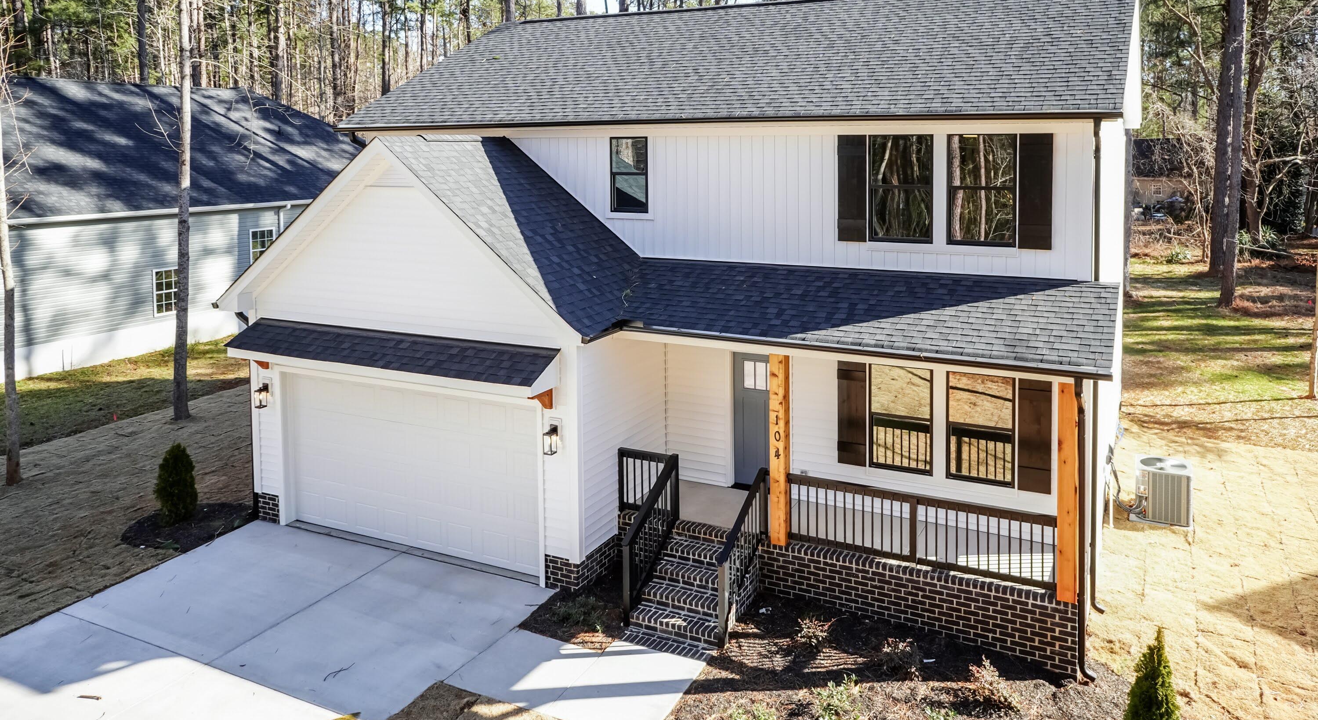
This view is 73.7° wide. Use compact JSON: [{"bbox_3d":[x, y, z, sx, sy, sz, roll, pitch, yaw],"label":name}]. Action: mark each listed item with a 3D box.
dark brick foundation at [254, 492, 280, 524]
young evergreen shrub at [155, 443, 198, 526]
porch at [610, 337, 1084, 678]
[{"bbox_3d":[-6.346,2.412,14.449,0.550,0.460,0.200,4,11,25],"label":"dark brick foundation"},{"bbox_3d":[-7.963,2.040,14.500,0.710,1.320,0.710,4,11,25],"label":"young evergreen shrub"},{"bbox_3d":[2.241,1.602,11.592,6.150,3.540,3.055,4,11,25],"label":"porch"}]

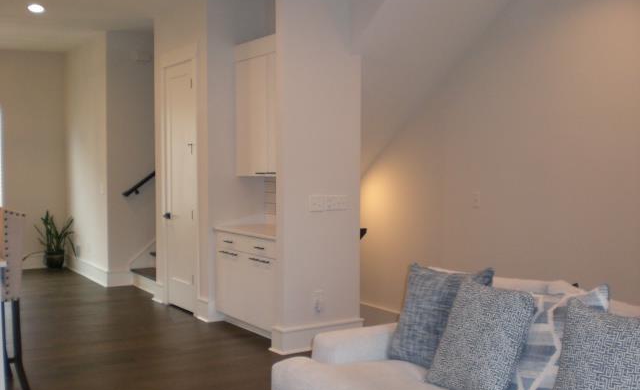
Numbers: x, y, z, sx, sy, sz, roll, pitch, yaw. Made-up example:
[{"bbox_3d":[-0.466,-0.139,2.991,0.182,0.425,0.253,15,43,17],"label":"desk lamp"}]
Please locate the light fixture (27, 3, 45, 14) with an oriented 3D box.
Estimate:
[{"bbox_3d":[-2.809,-1.844,6.945,0.160,0.040,0.160,-2,3,-34],"label":"light fixture"}]

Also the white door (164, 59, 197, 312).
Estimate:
[{"bbox_3d":[-1.383,-0.086,7.081,0.050,2.453,0.692,-2,3,-34],"label":"white door"}]

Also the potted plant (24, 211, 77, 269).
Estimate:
[{"bbox_3d":[-3.681,0.664,9.602,0.580,0.800,0.460,-1,3,-34],"label":"potted plant"}]

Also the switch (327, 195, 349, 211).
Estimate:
[{"bbox_3d":[0.149,0.066,5.667,0.225,0.120,0.020,-1,3,-34],"label":"switch"}]

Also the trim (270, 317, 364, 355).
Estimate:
[{"bbox_3d":[-0.014,1.141,5.798,0.821,0.201,0.200,-2,3,-34],"label":"trim"}]

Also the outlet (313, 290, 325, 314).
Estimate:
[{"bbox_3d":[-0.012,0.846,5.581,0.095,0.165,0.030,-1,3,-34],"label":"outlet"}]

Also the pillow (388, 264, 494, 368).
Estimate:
[{"bbox_3d":[0.619,0.632,3.646,0.502,0.517,0.160,3,-18,43],"label":"pillow"}]

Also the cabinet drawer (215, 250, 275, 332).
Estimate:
[{"bbox_3d":[-0.472,0.788,6.103,0.420,0.590,1.030,-1,3,-34],"label":"cabinet drawer"}]

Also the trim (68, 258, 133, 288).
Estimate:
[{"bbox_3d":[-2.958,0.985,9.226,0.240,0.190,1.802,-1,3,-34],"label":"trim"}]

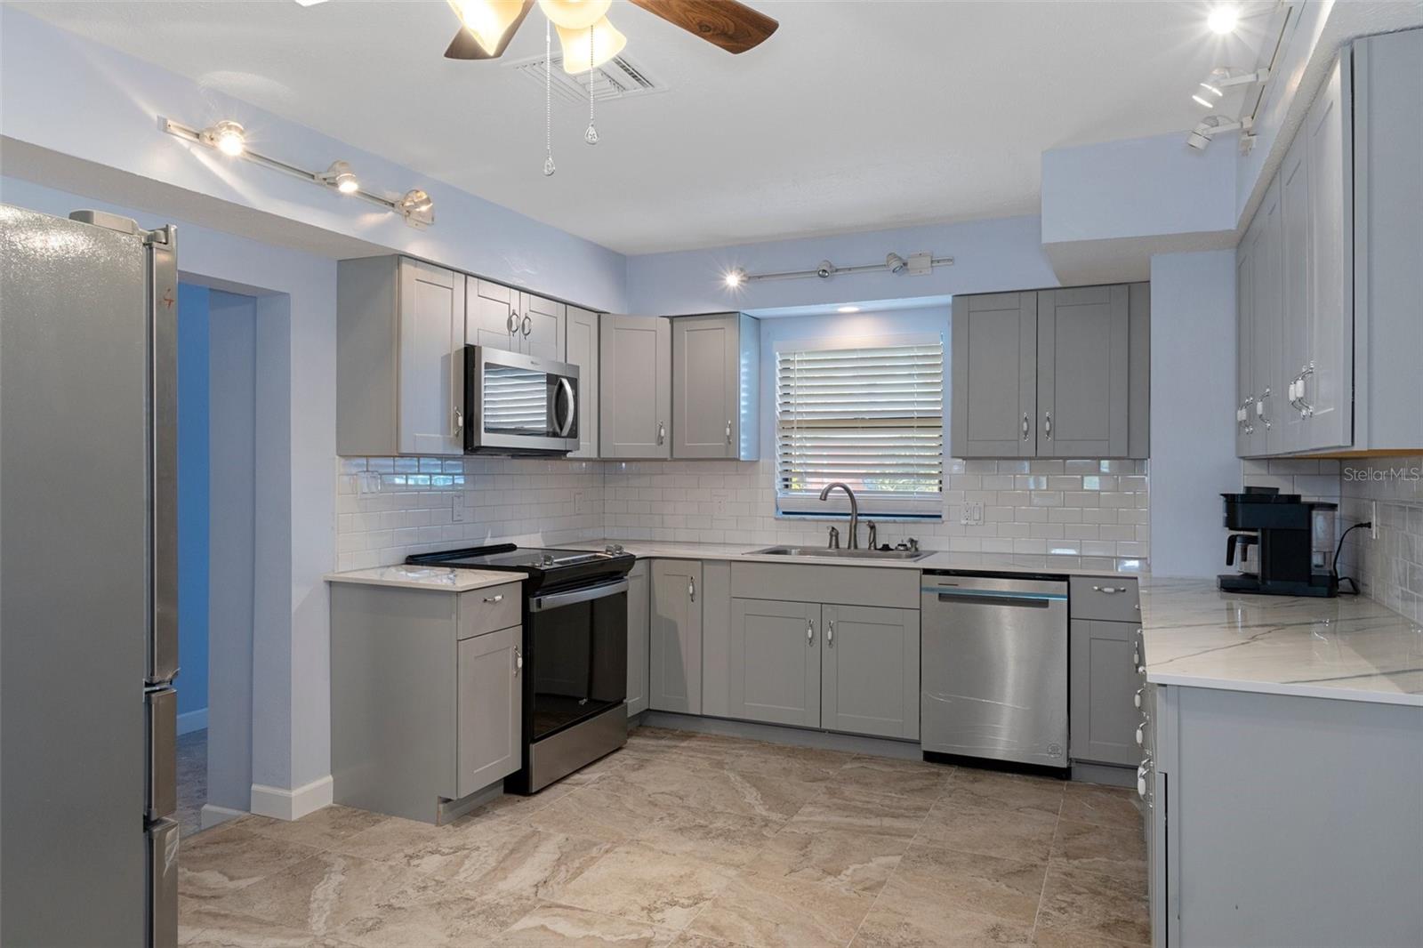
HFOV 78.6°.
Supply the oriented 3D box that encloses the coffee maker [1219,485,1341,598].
[{"bbox_3d":[1.968,0.232,3.031,0.335,0.345,0.200,0,0,28],"label":"coffee maker"}]

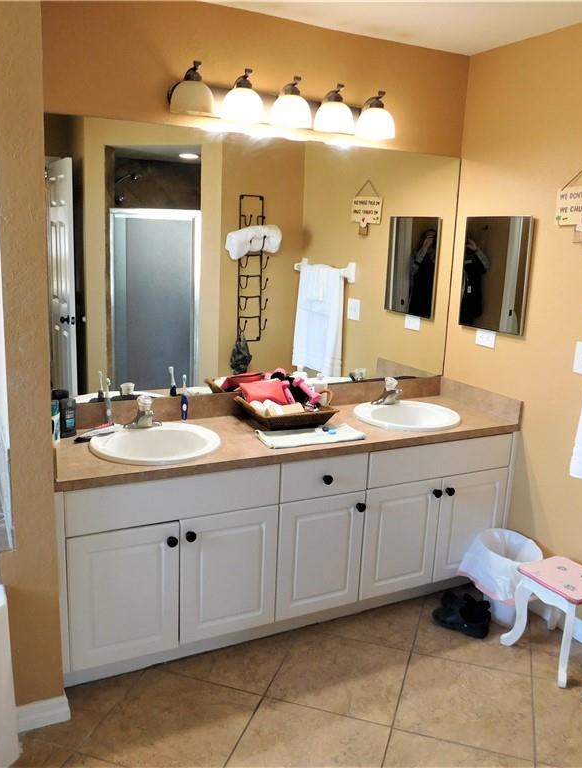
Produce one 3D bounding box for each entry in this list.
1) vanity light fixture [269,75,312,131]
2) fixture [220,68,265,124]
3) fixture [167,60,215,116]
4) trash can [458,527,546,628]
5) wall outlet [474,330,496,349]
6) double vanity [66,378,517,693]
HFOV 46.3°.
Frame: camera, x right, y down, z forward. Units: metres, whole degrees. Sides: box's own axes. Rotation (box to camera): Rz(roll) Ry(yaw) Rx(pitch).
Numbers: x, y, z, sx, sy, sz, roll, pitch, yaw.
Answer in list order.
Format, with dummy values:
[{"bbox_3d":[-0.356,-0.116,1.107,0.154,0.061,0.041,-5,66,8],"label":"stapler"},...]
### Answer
[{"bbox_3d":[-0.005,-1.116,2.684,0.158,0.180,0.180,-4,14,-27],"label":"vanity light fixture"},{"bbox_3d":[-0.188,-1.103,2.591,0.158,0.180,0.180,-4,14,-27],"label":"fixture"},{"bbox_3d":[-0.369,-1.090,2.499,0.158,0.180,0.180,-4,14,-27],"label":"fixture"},{"bbox_3d":[0.953,0.856,2.964,0.295,0.320,0.295,-4,14,-27],"label":"trash can"},{"bbox_3d":[0.915,-0.215,3.197,0.009,0.080,0.127,-4,14,-27],"label":"wall outlet"},{"bbox_3d":[0.001,0.530,2.908,1.992,0.910,0.555,-4,14,-27],"label":"double vanity"}]

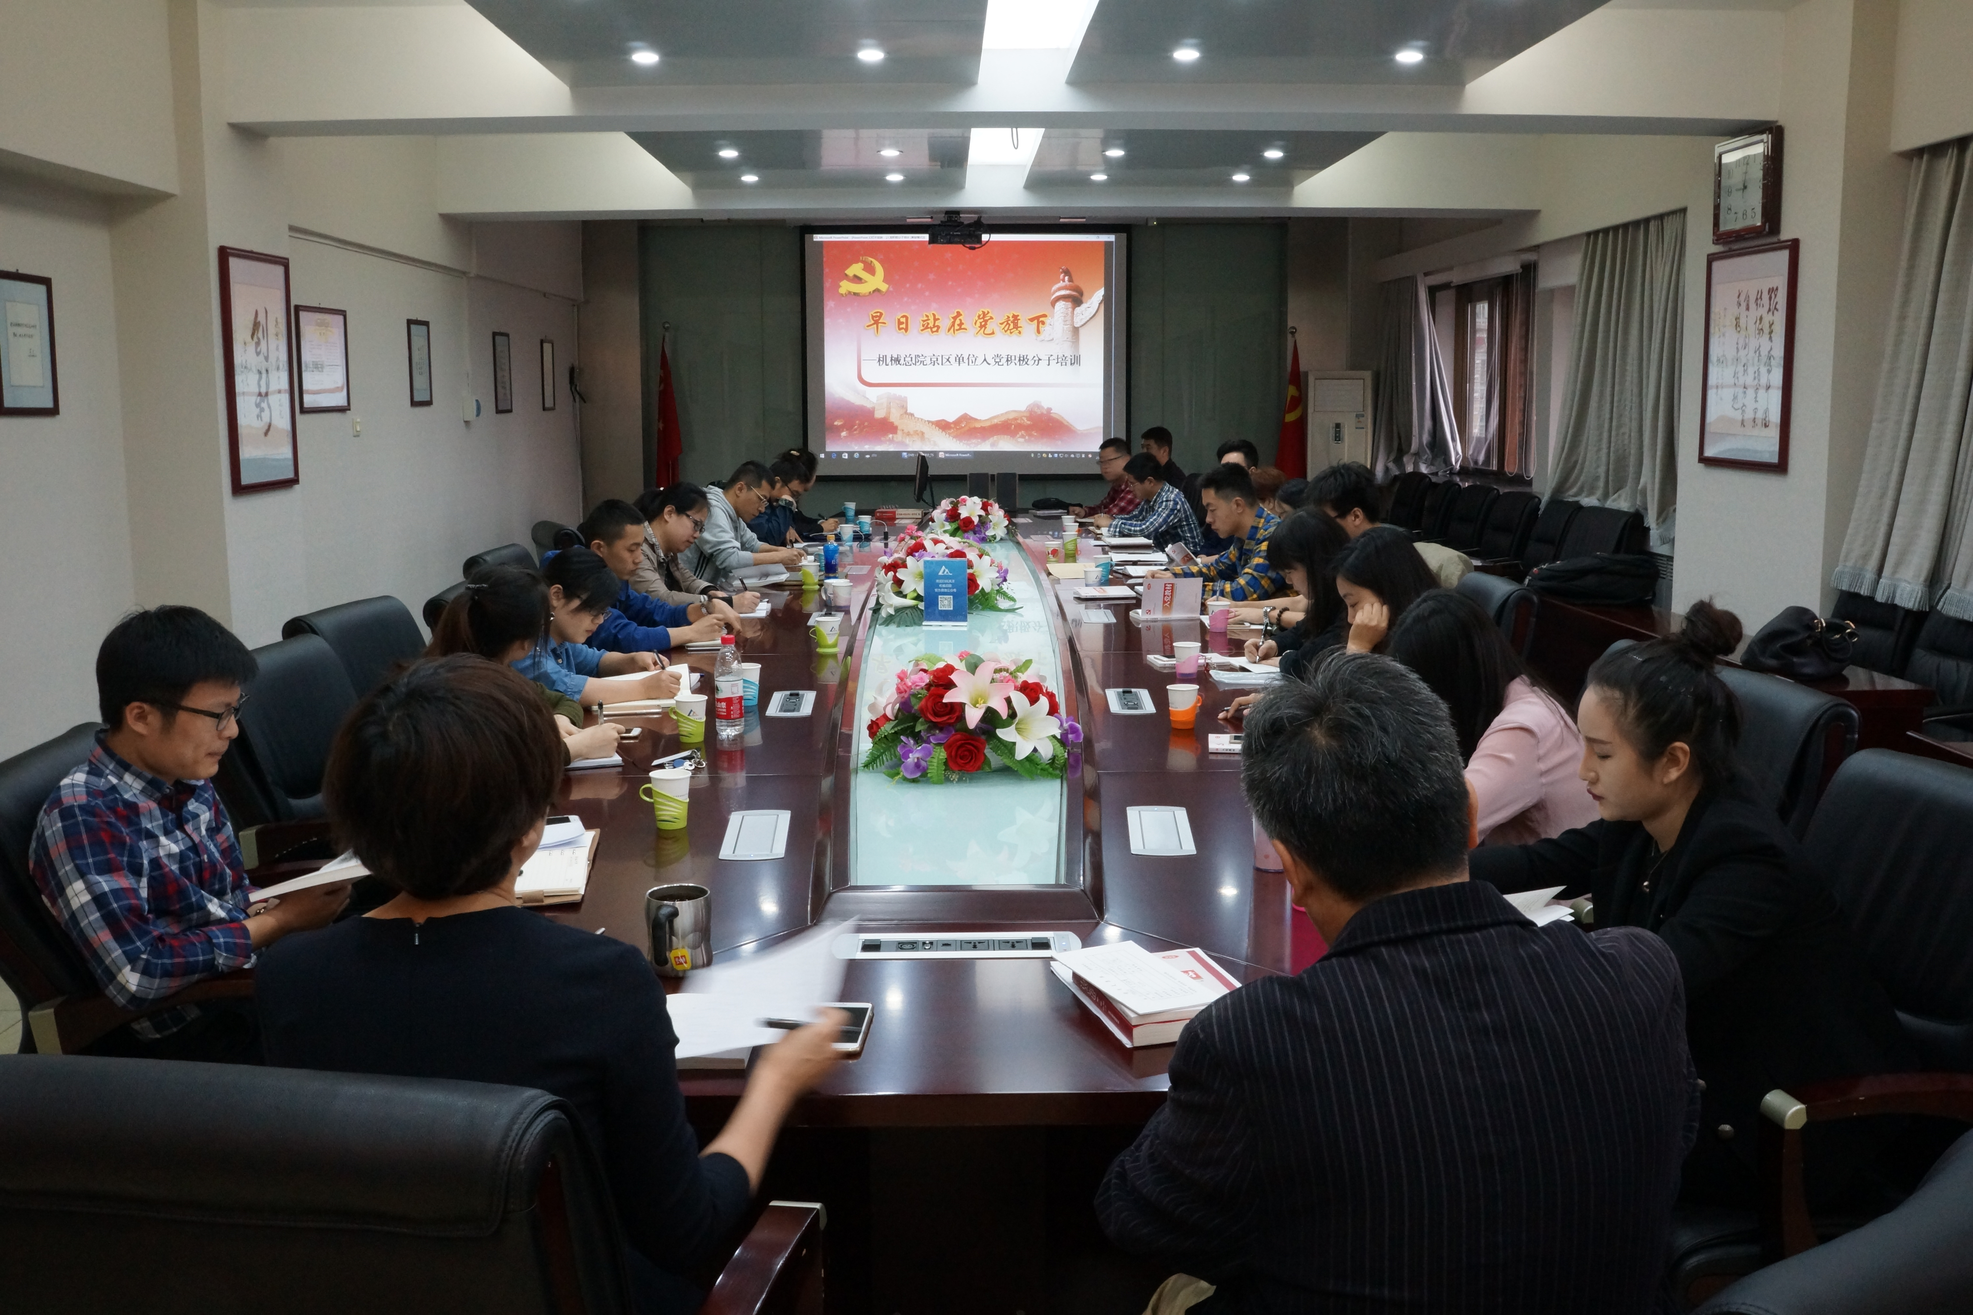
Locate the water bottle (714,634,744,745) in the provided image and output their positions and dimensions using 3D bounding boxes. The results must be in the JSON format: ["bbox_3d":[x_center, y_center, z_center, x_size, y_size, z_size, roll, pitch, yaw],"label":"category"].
[{"bbox_3d":[-0.581,0.065,3.708,0.066,0.230,0.066,-1,9,-1],"label":"water bottle"}]

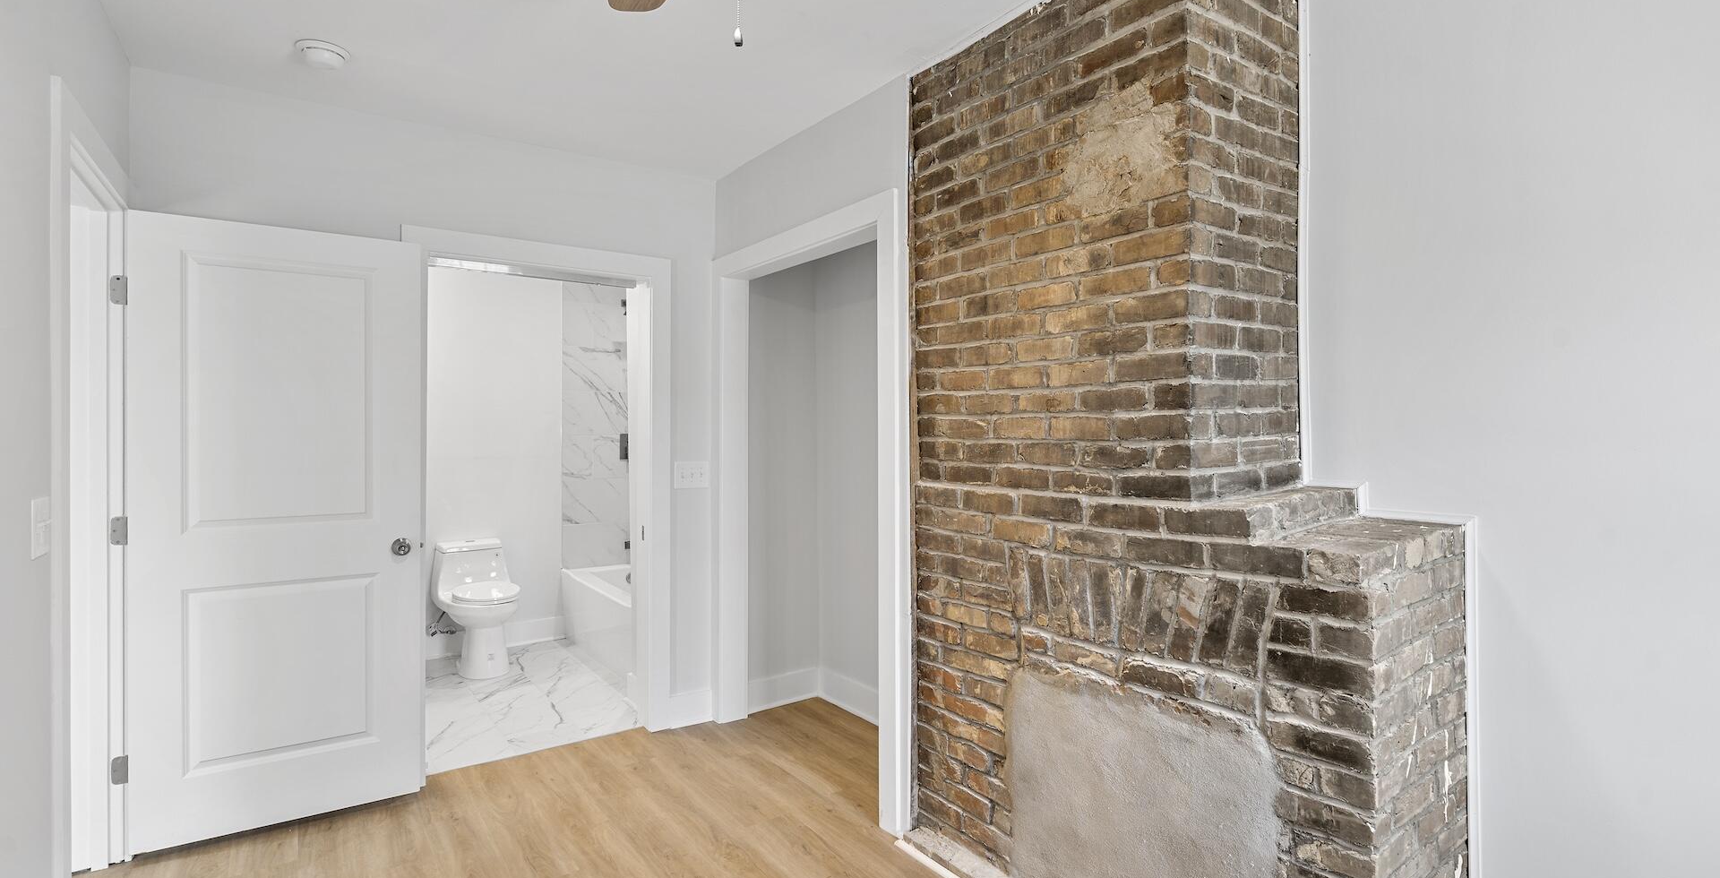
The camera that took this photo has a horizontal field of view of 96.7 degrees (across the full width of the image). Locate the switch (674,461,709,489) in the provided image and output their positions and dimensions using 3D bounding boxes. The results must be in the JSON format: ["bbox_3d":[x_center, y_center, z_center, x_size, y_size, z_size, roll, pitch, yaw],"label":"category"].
[{"bbox_3d":[-0.777,0.171,3.543,0.163,0.119,0.014,0,0,-33],"label":"switch"}]

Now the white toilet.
[{"bbox_3d":[-2.208,0.972,4.430,0.410,0.700,0.700,0,0,-36],"label":"white toilet"}]

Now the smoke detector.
[{"bbox_3d":[-1.668,-1.188,2.376,0.145,0.045,0.145,0,0,-33],"label":"smoke detector"}]

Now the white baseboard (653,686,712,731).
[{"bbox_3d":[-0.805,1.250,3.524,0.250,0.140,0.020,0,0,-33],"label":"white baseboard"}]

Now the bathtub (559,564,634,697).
[{"bbox_3d":[-1.242,1.088,4.644,0.760,0.465,1.510,0,0,-33],"label":"bathtub"}]

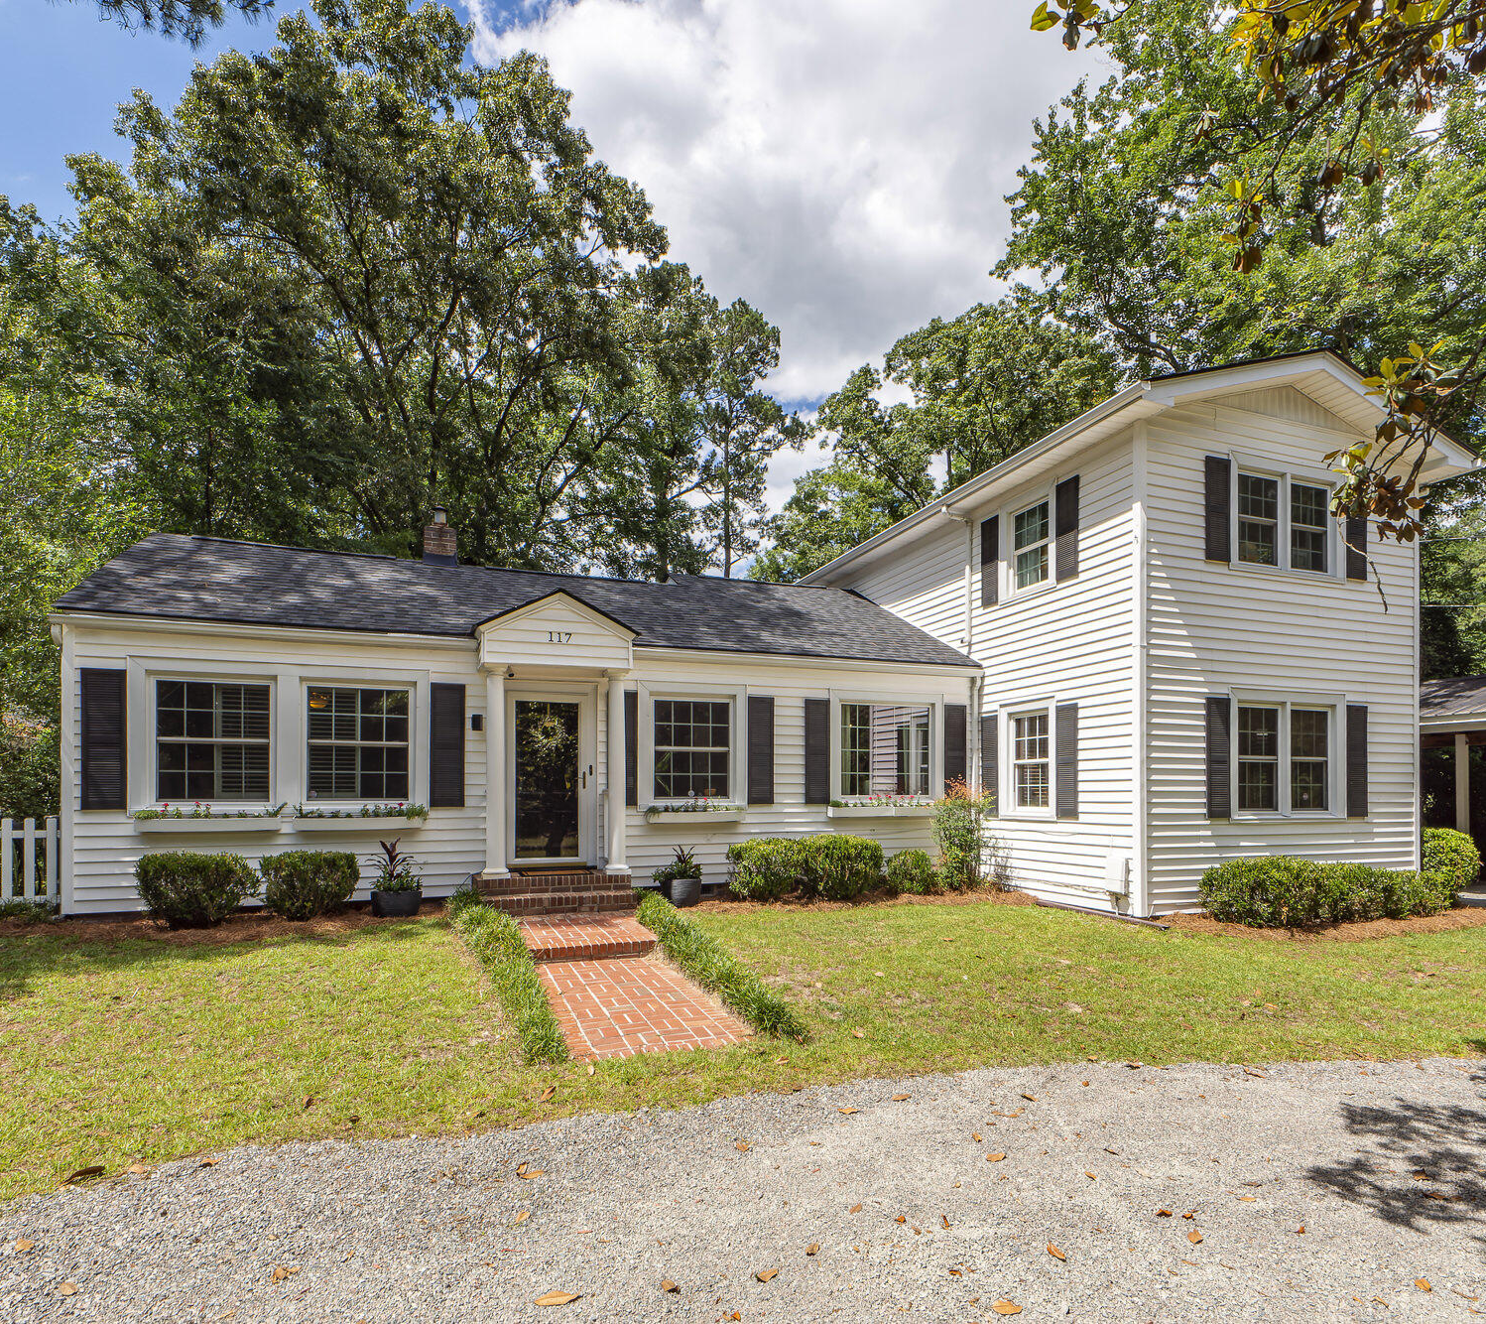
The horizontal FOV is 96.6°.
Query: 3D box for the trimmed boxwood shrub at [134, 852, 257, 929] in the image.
[{"bbox_3d":[-5.227,2.149,6.344,0.890,0.670,0.800,3,-10,-17],"label":"trimmed boxwood shrub"}]

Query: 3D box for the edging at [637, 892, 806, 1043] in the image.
[{"bbox_3d":[-0.398,2.360,5.597,0.310,0.230,3.400,3,-10,-21],"label":"edging"}]

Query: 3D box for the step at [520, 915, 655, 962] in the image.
[{"bbox_3d":[-1.554,2.630,6.390,1.080,0.130,1.500,3,-10,-20],"label":"step"}]

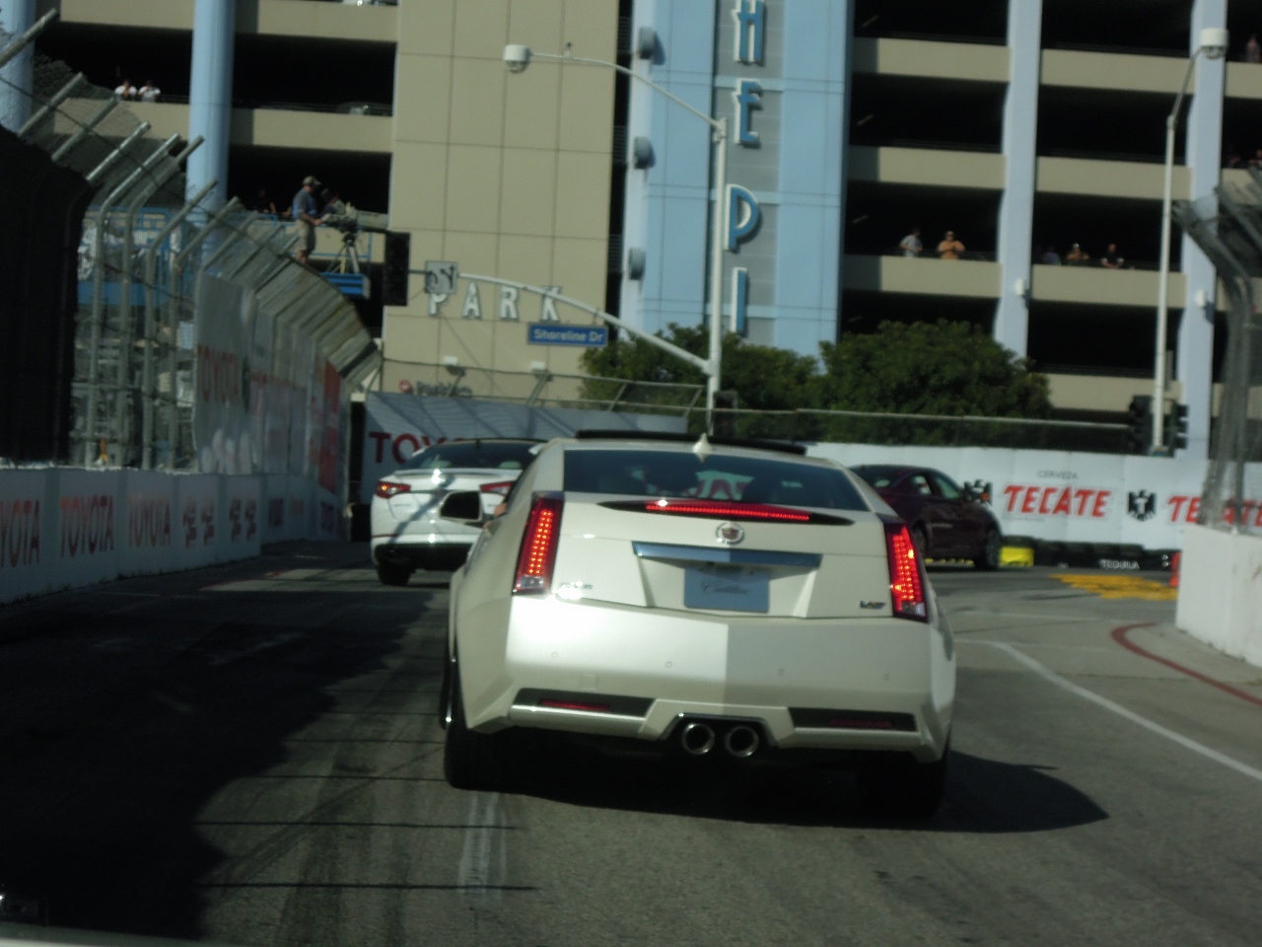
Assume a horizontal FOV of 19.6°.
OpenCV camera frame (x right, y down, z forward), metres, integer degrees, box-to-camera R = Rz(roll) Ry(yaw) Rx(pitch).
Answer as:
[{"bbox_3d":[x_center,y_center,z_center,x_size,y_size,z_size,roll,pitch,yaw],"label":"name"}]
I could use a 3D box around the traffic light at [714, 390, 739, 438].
[{"bbox_3d":[2.077,-1.213,79.798,0.530,1.200,0.420,3,0,-5],"label":"traffic light"}]

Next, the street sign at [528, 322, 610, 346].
[{"bbox_3d":[-1.480,-3.226,85.500,1.840,0.470,0.060,2,0,-2],"label":"street sign"}]

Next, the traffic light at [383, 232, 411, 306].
[{"bbox_3d":[-5.480,-4.786,85.500,0.600,1.680,0.450,2,0,-3],"label":"traffic light"}]

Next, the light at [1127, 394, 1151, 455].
[{"bbox_3d":[11.320,-1.076,81.200,0.500,1.300,0.580,2,0,-41],"label":"light"}]

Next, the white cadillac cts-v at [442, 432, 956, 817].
[{"bbox_3d":[0.221,0.534,15.300,1.880,1.430,4.790,4,0,-3],"label":"white cadillac cts-v"}]

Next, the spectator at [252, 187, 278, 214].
[{"bbox_3d":[-10.386,-7.205,102.997,0.560,1.720,0.400,3,0,-9],"label":"spectator"}]

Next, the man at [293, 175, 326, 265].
[{"bbox_3d":[-5.788,-4.418,64.997,0.580,1.800,0.500,3,0,7],"label":"man"}]

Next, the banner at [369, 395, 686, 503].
[{"bbox_3d":[-1.556,-0.298,59.250,0.100,1.750,9.200,2,0,34],"label":"banner"}]

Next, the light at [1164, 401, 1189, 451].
[{"bbox_3d":[12.203,-1.077,81.300,0.480,1.080,0.360,2,0,6],"label":"light"}]

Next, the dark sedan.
[{"bbox_3d":[3.909,0.626,53.127,1.840,1.460,4.800,2,0,27],"label":"dark sedan"}]

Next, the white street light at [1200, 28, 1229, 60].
[{"bbox_3d":[12.365,-9.104,77.300,0.620,0.660,0.640,2,0,0],"label":"white street light"}]

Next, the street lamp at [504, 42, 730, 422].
[{"bbox_3d":[-0.445,-4.055,79.589,5.050,10.700,0.580,3,0,-10],"label":"street lamp"}]

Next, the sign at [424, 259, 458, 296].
[{"bbox_3d":[-4.451,-4.578,85.500,0.760,0.760,0.040,2,0,-3],"label":"sign"}]

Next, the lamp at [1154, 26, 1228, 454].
[{"bbox_3d":[12.000,-3.970,79.200,0.650,10.900,4.500,2,0,-3],"label":"lamp"}]

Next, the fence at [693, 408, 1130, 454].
[{"bbox_3d":[4.654,0.034,61.005,7.400,2.000,0.100,2,0,0],"label":"fence"}]

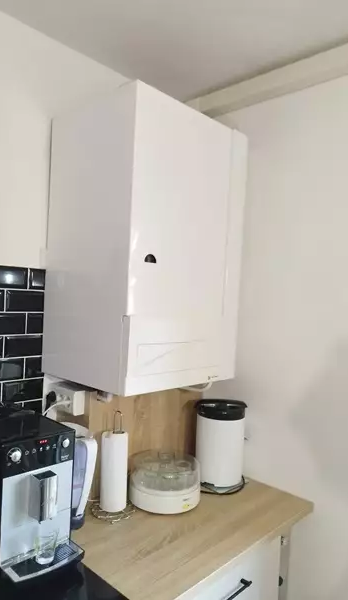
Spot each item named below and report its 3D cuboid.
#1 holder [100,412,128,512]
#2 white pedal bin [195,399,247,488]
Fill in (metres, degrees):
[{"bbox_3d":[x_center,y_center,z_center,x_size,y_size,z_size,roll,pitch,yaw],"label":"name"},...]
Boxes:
[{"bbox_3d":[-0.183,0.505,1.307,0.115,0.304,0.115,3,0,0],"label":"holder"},{"bbox_3d":[0.179,0.548,1.599,0.205,0.290,0.195,3,0,0],"label":"white pedal bin"}]

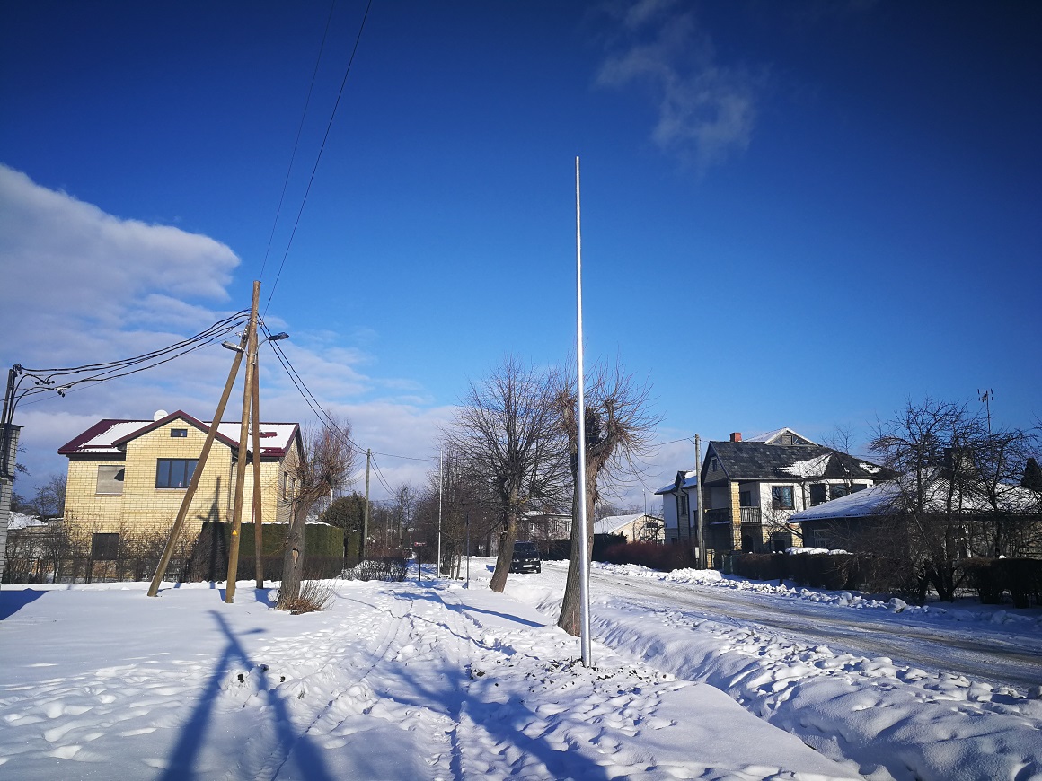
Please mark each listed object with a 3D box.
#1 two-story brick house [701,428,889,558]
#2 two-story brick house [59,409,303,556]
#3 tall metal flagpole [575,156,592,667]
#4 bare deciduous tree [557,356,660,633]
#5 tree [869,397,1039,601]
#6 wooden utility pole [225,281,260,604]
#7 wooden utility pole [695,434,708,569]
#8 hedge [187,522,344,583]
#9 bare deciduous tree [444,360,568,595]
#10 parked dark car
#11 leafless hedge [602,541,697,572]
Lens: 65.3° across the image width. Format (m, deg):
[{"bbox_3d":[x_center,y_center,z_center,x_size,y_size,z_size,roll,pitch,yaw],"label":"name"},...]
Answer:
[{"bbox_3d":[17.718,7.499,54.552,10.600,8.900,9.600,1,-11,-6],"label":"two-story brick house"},{"bbox_3d":[-17.421,5.436,42.130,10.900,8.300,9.400,1,-11,-6],"label":"two-story brick house"},{"bbox_3d":[0.870,0.086,11.609,0.140,7.380,0.140,1,-11,-6],"label":"tall metal flagpole"},{"bbox_3d":[1.620,1.967,15.659,2.000,5.200,2.000,1,-11,-6],"label":"bare deciduous tree"},{"bbox_3d":[13.050,3.288,24.722,5.000,6.000,4.500,1,-11,-6],"label":"tree"},{"bbox_3d":[-8.140,1.344,23.922,0.280,9.520,0.280,1,-11,-6],"label":"wooden utility pole"},{"bbox_3d":[10.580,6.534,47.619,0.260,8.200,0.260,1,-11,-6],"label":"wooden utility pole"},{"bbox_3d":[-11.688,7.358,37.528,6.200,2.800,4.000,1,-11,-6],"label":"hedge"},{"bbox_3d":[-0.550,2.993,30.275,4.700,8.650,4.600,1,-11,-6],"label":"bare deciduous tree"},{"bbox_3d":[0.084,10.196,50.008,1.880,1.920,4.750,1,-11,-7],"label":"parked dark car"},{"bbox_3d":[8.965,11.795,58.025,1.300,1.750,23.000,1,-11,-6],"label":"leafless hedge"}]

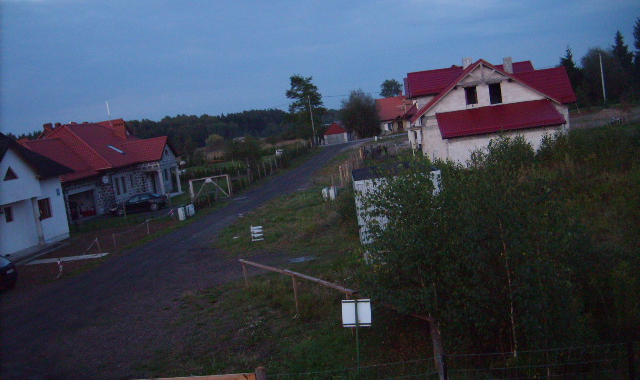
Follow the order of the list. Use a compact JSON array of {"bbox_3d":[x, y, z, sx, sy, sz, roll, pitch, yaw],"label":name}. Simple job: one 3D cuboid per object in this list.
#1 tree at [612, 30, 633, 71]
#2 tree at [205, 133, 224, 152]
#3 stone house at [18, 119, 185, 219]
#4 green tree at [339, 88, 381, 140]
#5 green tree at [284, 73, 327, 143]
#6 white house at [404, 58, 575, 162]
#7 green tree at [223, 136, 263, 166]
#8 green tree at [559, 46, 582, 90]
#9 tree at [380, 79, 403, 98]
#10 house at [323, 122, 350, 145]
[{"bbox_3d":[53.173,-21.741,113.000,4.600,12.000,4.600,-8,6,0],"label":"tree"},{"bbox_3d":[-22.717,-10.385,140.000,4.600,4.600,4.600,-8,6,0],"label":"tree"},{"bbox_3d":[-20.925,-1.825,56.036,12.800,7.600,16.500,-6,6,12],"label":"stone house"},{"bbox_3d":[6.552,-12.367,106.000,6.600,8.400,6.600,-8,6,0],"label":"green tree"},{"bbox_3d":[-2.683,-15.234,124.000,7.600,13.500,7.600,-8,6,0],"label":"green tree"},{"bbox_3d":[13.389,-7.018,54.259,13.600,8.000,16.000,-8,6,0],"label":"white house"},{"bbox_3d":[-7.566,-3.610,64.000,3.800,3.600,3.800,-8,6,0],"label":"green tree"},{"bbox_3d":[42.752,-19.294,110.000,4.600,10.000,4.600,-8,6,0],"label":"green tree"},{"bbox_3d":[15.902,-18.714,140.000,5.600,10.500,5.600,-8,6,0],"label":"tree"},{"bbox_3d":[3.034,-10.482,119.000,4.300,4.000,6.000,-6,6,12],"label":"house"}]

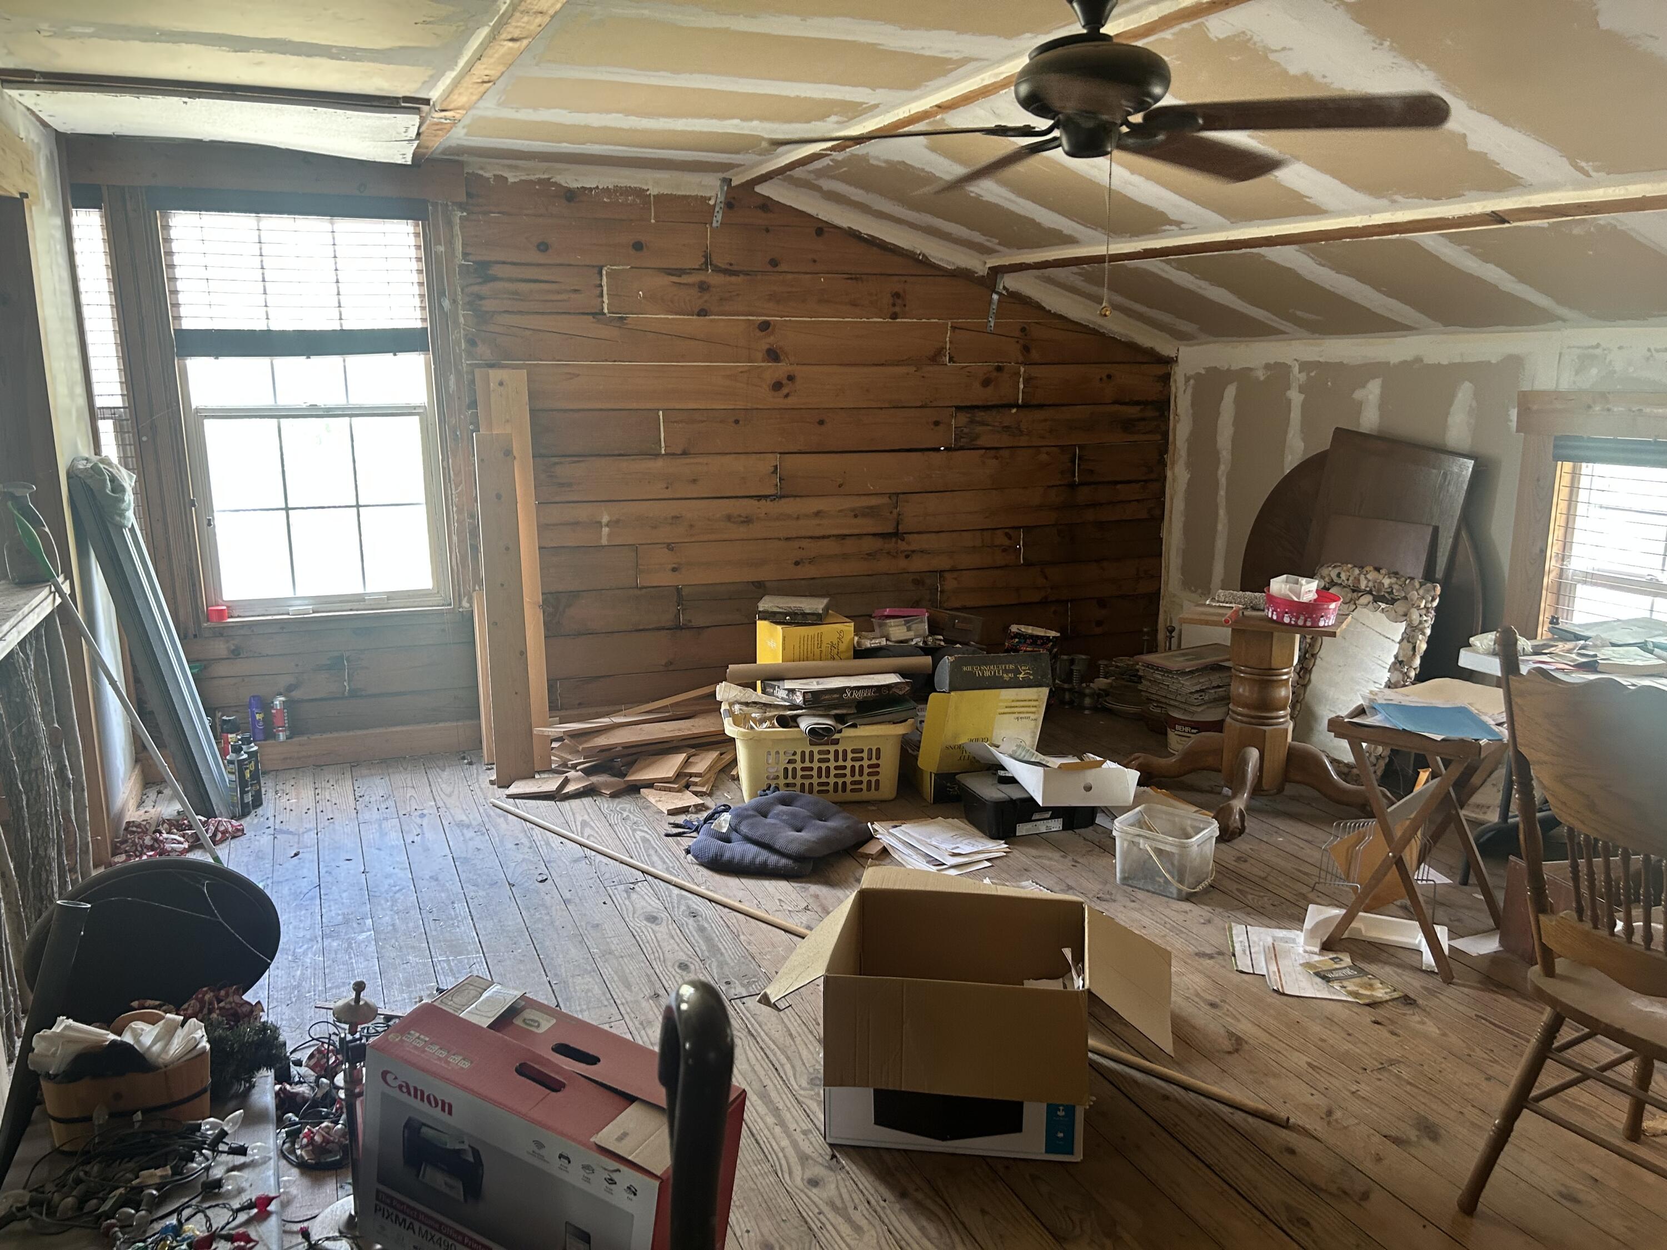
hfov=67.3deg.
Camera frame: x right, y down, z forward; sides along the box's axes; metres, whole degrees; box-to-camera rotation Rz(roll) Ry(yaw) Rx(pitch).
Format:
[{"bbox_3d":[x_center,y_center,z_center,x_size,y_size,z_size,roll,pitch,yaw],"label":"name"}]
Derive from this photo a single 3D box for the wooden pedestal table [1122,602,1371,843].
[{"bbox_3d":[1.552,0.298,4.547,0.714,0.659,0.714,-5,13,-22],"label":"wooden pedestal table"}]

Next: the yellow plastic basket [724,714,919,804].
[{"bbox_3d":[-0.059,0.455,4.589,0.660,0.260,0.450,-1,11,-1],"label":"yellow plastic basket"}]

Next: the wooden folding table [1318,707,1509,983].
[{"bbox_3d":[1.547,0.526,3.296,0.365,0.620,0.470,9,15,40],"label":"wooden folding table"}]

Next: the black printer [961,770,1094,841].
[{"bbox_3d":[0.661,0.616,4.344,0.430,0.140,0.310,-4,12,-17],"label":"black printer"}]

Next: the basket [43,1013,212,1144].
[{"bbox_3d":[-1.319,0.856,2.352,0.283,0.173,0.188,-5,13,-22],"label":"basket"}]

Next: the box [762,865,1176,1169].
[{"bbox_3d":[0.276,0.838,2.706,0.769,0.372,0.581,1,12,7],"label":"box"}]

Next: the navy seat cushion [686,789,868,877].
[{"bbox_3d":[-0.158,0.655,3.974,0.465,0.115,0.430,4,12,22],"label":"navy seat cushion"}]

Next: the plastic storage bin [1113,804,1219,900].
[{"bbox_3d":[0.981,0.670,3.701,0.238,0.182,0.232,10,15,40],"label":"plastic storage bin"}]

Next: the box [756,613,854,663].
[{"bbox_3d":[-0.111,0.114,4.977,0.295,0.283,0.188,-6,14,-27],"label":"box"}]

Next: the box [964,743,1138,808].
[{"bbox_3d":[0.783,0.496,4.238,0.377,0.141,0.330,0,12,0],"label":"box"}]

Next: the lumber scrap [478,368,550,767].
[{"bbox_3d":[-1.225,-0.211,4.793,0.185,1.547,0.030,-3,-2,-20],"label":"lumber scrap"}]

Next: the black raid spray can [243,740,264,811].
[{"bbox_3d":[-2.033,0.518,4.365,0.067,0.250,0.067,-4,12,-19],"label":"black raid spray can"}]

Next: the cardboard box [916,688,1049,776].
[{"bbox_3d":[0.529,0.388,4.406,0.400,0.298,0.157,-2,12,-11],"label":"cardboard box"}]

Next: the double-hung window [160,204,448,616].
[{"bbox_3d":[-1.958,-0.784,4.722,0.898,1.519,0.100,-4,12,-19],"label":"double-hung window"}]

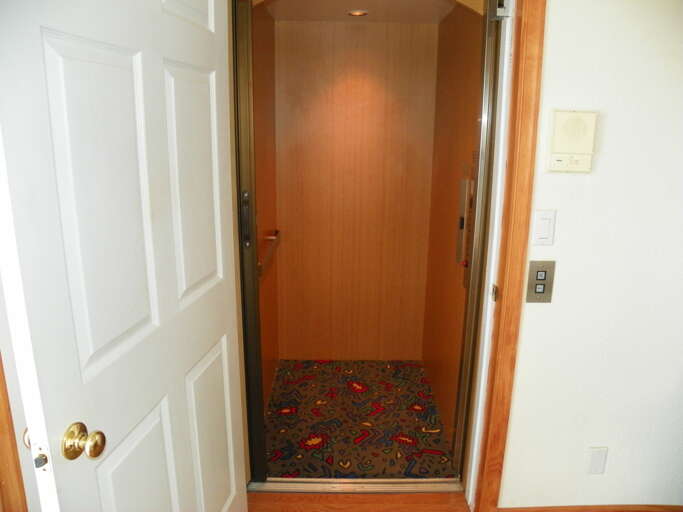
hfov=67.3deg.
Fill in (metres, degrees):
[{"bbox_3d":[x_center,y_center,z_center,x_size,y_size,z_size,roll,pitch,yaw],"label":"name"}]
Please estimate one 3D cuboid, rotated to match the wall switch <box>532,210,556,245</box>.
[{"bbox_3d":[0.659,-0.090,1.661,0.070,0.115,0.008,0,14,-1],"label":"wall switch"}]

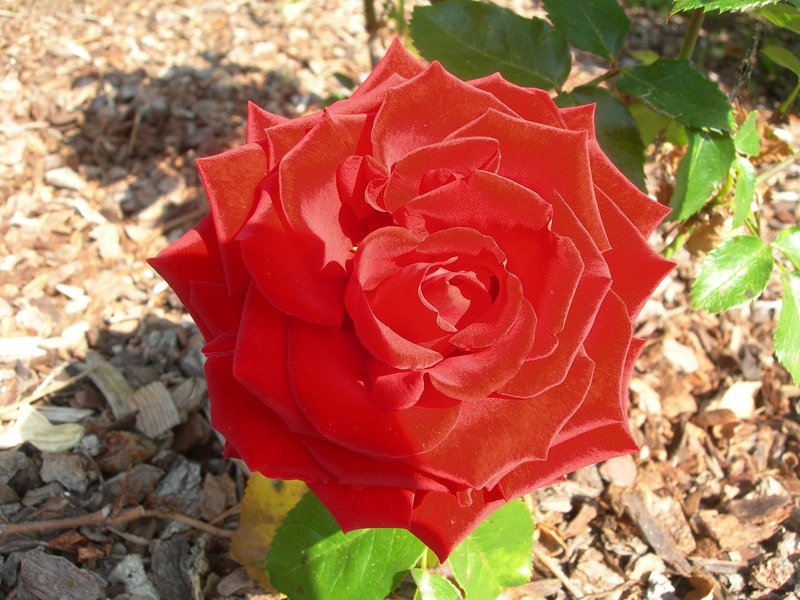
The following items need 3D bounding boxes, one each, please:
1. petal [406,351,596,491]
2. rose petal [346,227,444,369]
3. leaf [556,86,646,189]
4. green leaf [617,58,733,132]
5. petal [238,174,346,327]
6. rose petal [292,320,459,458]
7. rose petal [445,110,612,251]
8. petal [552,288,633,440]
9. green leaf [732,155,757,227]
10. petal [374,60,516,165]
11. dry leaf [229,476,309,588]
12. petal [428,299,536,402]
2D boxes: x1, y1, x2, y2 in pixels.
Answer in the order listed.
[{"bbox_3d":[0.026,0.032,0.226,0.046,0.032,0.016,-11,16,-6],"label":"petal"},{"bbox_3d":[-0.001,-0.001,0.214,0.026,0.036,0.022,6,-1,-9],"label":"rose petal"},{"bbox_3d":[0.074,-0.057,0.325,0.038,0.012,0.046,-27,72,-10],"label":"leaf"},{"bbox_3d":[0.122,-0.091,0.390,0.055,0.009,0.030,24,51,13],"label":"green leaf"},{"bbox_3d":[-0.027,-0.013,0.226,0.024,0.038,0.017,-17,1,16],"label":"petal"},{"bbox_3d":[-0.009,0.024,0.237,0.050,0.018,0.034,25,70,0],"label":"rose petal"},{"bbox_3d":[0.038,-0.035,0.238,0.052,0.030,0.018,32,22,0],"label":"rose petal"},{"bbox_3d":[0.051,0.018,0.236,0.023,0.041,0.016,6,2,-9],"label":"petal"},{"bbox_3d":[0.165,-0.052,0.420,0.014,0.035,0.008,20,22,34],"label":"green leaf"},{"bbox_3d":[0.011,-0.049,0.233,0.039,0.030,0.017,0,14,0],"label":"petal"},{"bbox_3d":[-0.043,0.086,0.325,0.036,0.012,0.048,6,61,10],"label":"dry leaf"},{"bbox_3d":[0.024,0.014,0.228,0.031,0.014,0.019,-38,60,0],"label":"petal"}]

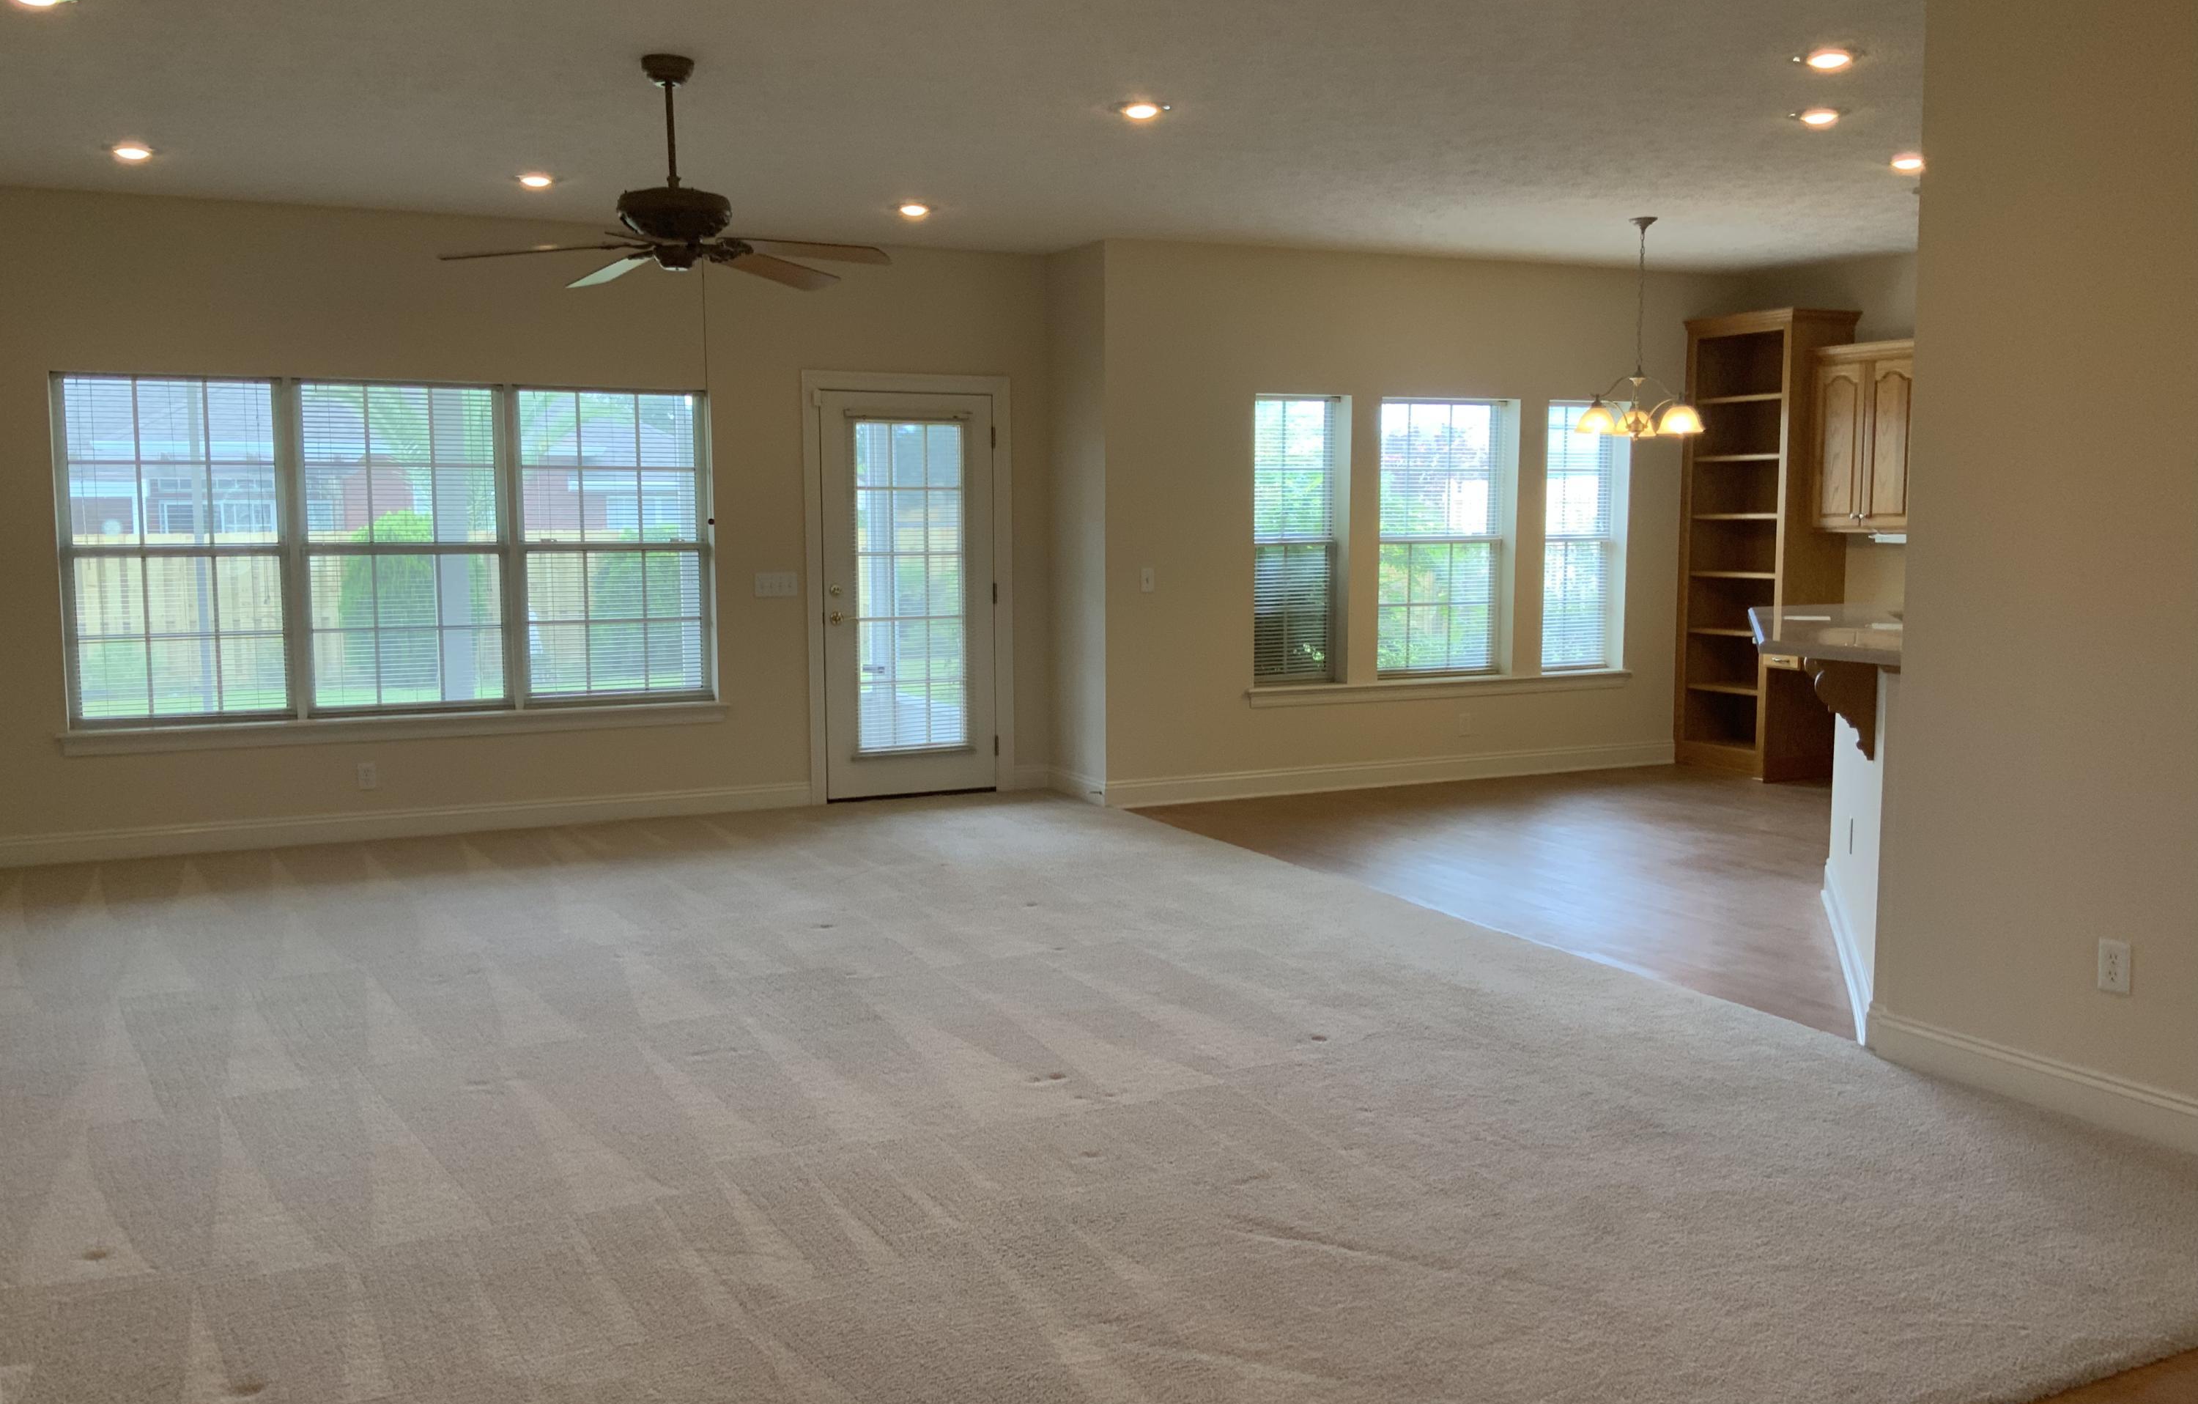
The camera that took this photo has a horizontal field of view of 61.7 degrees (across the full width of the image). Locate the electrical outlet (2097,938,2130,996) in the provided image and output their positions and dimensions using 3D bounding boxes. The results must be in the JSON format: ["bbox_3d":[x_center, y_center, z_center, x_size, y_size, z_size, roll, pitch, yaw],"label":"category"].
[{"bbox_3d":[2.386,0.623,4.326,0.009,0.121,0.077,-3,7,-26],"label":"electrical outlet"}]

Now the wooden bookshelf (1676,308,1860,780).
[{"bbox_3d":[3.637,-0.847,10.135,0.500,2.470,0.750,-3,7,-26],"label":"wooden bookshelf"}]

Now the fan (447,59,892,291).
[{"bbox_3d":[-1.215,-1.537,5.264,1.310,0.600,1.310,-3,7,-26],"label":"fan"}]

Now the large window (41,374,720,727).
[{"bbox_3d":[-3.095,-0.670,8.264,2.720,1.480,0.100,-3,7,-26],"label":"large window"}]

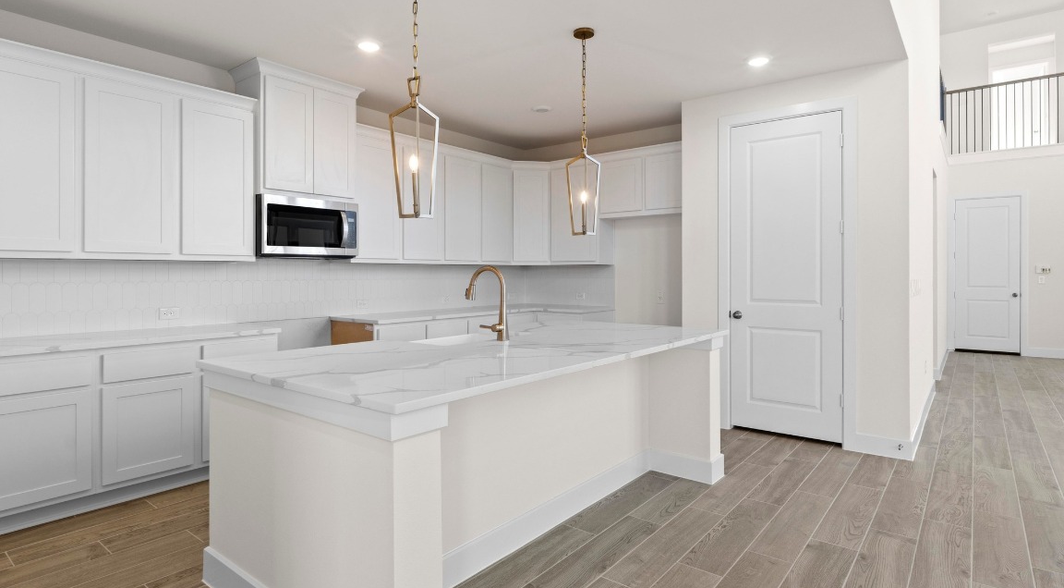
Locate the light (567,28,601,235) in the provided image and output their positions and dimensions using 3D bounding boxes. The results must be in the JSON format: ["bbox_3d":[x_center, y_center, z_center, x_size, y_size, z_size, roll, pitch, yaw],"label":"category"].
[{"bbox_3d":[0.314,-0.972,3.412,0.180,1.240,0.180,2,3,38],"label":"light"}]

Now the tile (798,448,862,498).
[{"bbox_3d":[1.918,1.148,3.598,0.195,0.010,0.904,2,3,38],"label":"tile"}]

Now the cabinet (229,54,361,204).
[{"bbox_3d":[-1.755,-1.170,4.254,0.448,0.913,0.850,1,2,38],"label":"cabinet"}]

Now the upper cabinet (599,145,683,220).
[{"bbox_3d":[1.167,-1.080,5.532,0.990,0.643,0.350,1,2,38],"label":"upper cabinet"}]

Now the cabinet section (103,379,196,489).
[{"bbox_3d":[-2.351,0.746,3.314,0.550,0.522,0.452,1,2,38],"label":"cabinet section"}]

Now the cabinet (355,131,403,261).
[{"bbox_3d":[-1.401,-0.783,4.766,0.355,1.042,0.496,2,3,38],"label":"cabinet"}]

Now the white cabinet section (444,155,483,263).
[{"bbox_3d":[-0.798,-0.802,5.533,0.330,1.005,0.499,1,2,38],"label":"white cabinet section"}]

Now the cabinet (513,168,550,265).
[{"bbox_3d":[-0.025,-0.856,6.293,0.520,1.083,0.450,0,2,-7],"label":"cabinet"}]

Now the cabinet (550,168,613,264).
[{"bbox_3d":[0.542,-0.852,6.038,0.608,1.093,0.335,1,2,38],"label":"cabinet"}]

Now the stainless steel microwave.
[{"bbox_3d":[-1.756,-0.487,4.232,0.430,0.417,0.757,2,3,38],"label":"stainless steel microwave"}]

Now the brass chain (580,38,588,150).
[{"bbox_3d":[0.315,-1.216,3.414,0.038,0.687,0.038,2,3,38],"label":"brass chain"}]

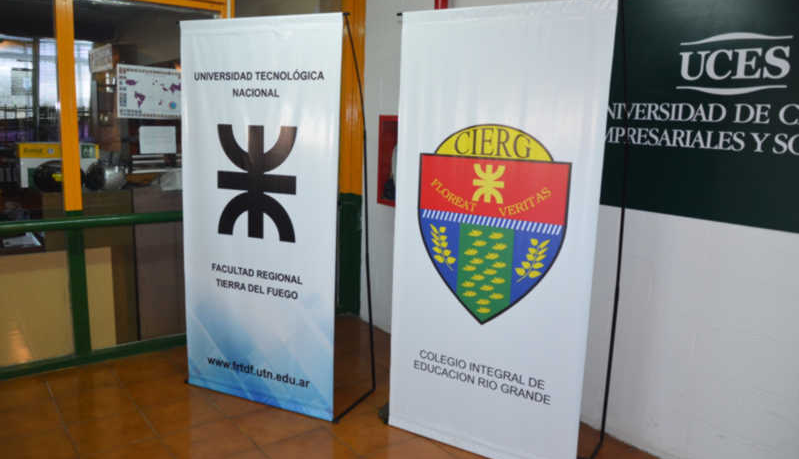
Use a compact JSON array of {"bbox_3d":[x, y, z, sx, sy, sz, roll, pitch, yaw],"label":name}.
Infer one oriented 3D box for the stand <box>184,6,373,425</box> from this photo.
[{"bbox_3d":[-0.618,-0.074,3.114,0.950,1.910,0.430,6,10,23],"label":"stand"}]

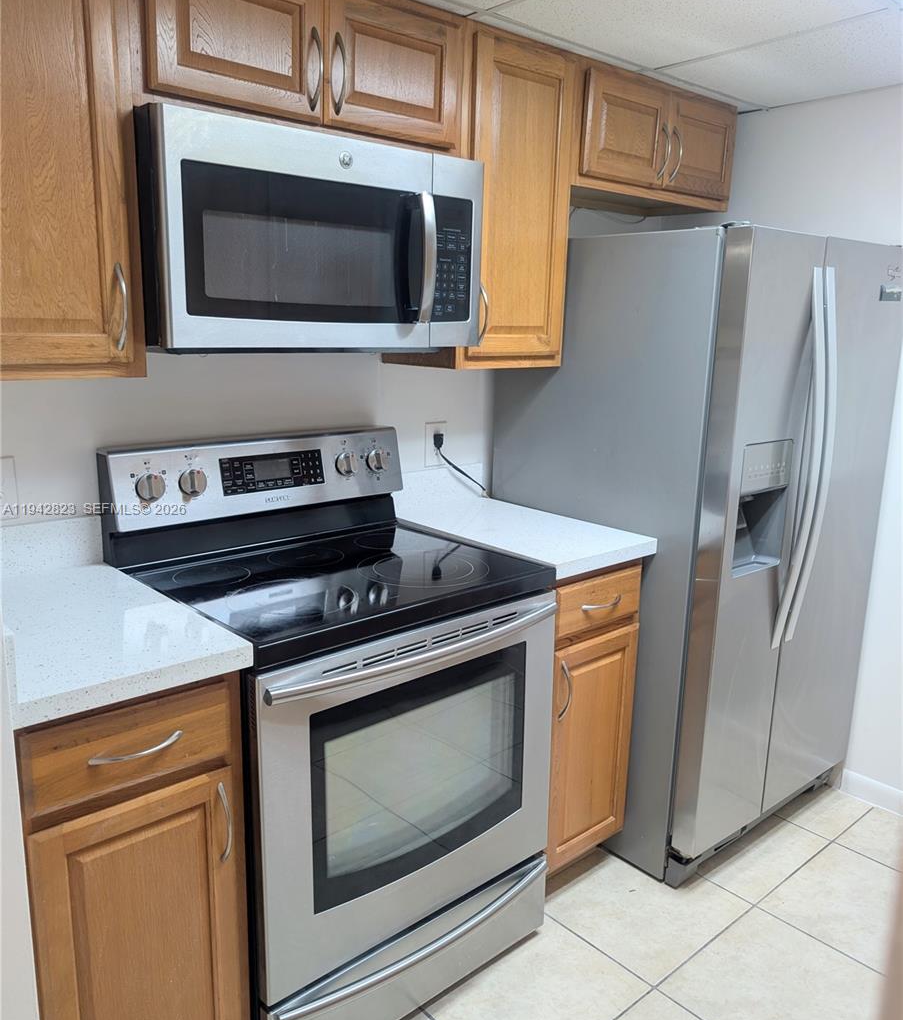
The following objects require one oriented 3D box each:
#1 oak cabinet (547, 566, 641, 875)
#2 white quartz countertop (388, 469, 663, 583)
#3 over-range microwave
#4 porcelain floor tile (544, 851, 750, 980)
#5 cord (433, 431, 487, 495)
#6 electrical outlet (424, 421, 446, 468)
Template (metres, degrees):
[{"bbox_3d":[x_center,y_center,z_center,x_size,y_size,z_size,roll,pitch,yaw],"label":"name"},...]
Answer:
[{"bbox_3d":[0.132,0.516,2.372,0.380,0.912,0.637,-10,17,-40],"label":"oak cabinet"},{"bbox_3d":[0.165,0.005,2.255,0.405,0.138,0.667,-10,17,-40],"label":"white quartz countertop"},{"bbox_3d":[-0.331,-0.573,1.841,0.754,0.418,0.410,-10,17,-40],"label":"over-range microwave"},{"bbox_3d":[0.484,1.034,2.209,0.440,0.010,0.440,-10,17,-40],"label":"porcelain floor tile"},{"bbox_3d":[0.029,-0.138,2.510,0.222,0.214,0.060,-10,17,-40],"label":"cord"},{"bbox_3d":[-0.043,-0.192,2.467,0.080,0.122,0.012,-10,17,-40],"label":"electrical outlet"}]

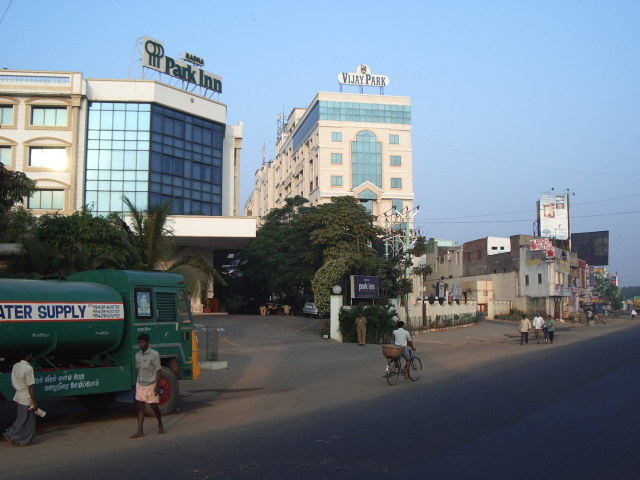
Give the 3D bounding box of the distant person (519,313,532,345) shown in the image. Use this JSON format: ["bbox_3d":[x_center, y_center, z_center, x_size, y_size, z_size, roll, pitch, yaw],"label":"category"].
[{"bbox_3d":[11.670,5.105,39.900,0.540,1.690,0.380,-2,-6,24],"label":"distant person"}]

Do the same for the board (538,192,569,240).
[{"bbox_3d":[27.310,-2.788,82.000,3.400,5.500,0.500,-1,-5,7],"label":"board"}]

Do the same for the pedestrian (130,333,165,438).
[{"bbox_3d":[-2.836,2.379,11.550,0.500,1.690,0.520,-3,-6,32],"label":"pedestrian"}]

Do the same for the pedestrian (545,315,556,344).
[{"bbox_3d":[13.516,5.260,41.200,0.520,1.660,0.400,-2,-6,24],"label":"pedestrian"}]

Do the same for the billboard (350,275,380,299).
[{"bbox_3d":[2.598,2.667,40.300,1.500,1.330,0.380,2,-6,-21],"label":"billboard"}]

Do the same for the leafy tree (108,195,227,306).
[{"bbox_3d":[-5.707,1.563,27.000,4.200,6.300,4.200,0,-5,0],"label":"leafy tree"}]

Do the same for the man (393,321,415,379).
[{"bbox_3d":[2.377,3.120,20.000,0.500,1.650,0.620,-4,-7,37],"label":"man"}]

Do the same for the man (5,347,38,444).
[{"bbox_3d":[-4.801,2.470,11.300,0.480,1.580,0.460,4,-7,-40],"label":"man"}]

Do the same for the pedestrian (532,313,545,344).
[{"bbox_3d":[12.222,5.010,39.300,0.500,1.720,0.380,-2,-6,23],"label":"pedestrian"}]

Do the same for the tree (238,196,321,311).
[{"bbox_3d":[-3.286,1.136,57.000,6.600,9.200,6.400,0,-5,0],"label":"tree"}]

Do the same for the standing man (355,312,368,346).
[{"bbox_3d":[2.221,4.790,37.600,0.540,1.720,0.360,0,-5,-3],"label":"standing man"}]

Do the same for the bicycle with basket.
[{"bbox_3d":[2.351,3.512,19.900,0.580,1.100,1.870,-4,-7,37],"label":"bicycle with basket"}]

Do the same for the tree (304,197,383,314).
[{"bbox_3d":[1.601,0.961,50.000,5.600,8.300,5.400,0,-5,0],"label":"tree"}]

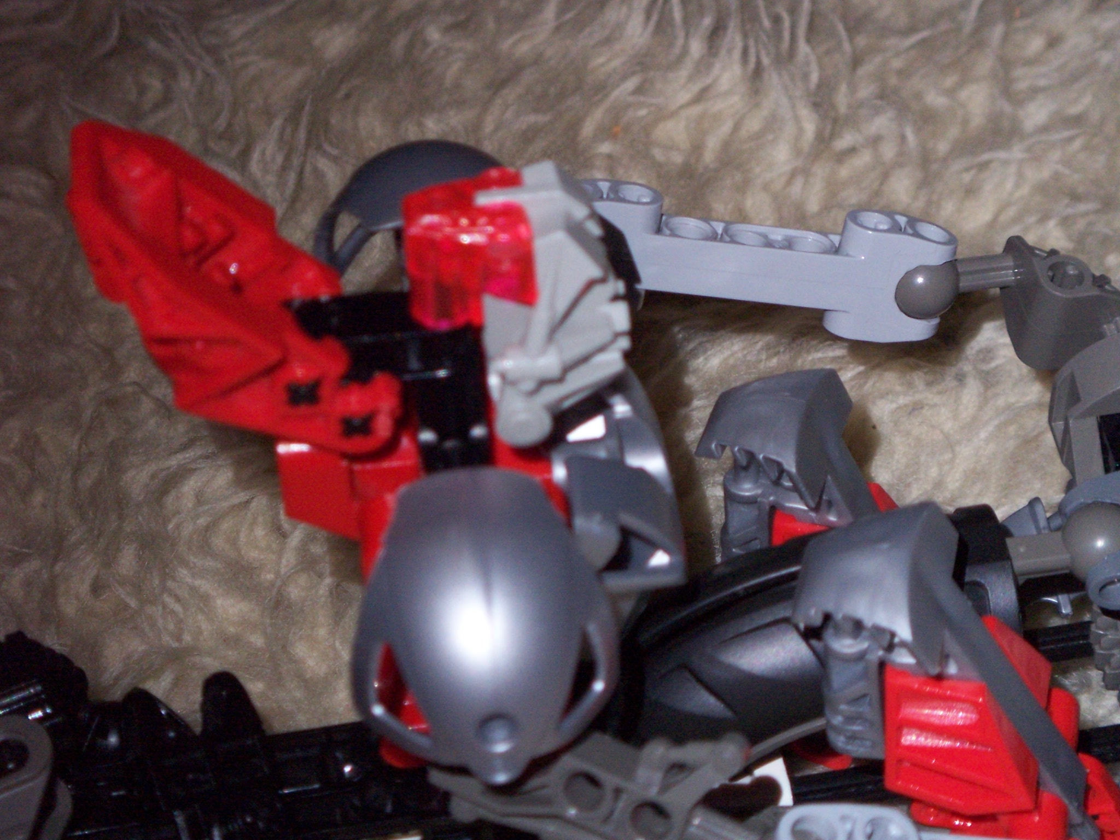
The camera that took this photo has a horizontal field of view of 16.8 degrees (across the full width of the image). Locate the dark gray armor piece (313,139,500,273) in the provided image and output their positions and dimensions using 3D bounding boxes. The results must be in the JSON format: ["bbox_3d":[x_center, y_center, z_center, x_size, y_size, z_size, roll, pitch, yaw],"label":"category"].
[{"bbox_3d":[-0.015,-0.023,0.430,0.027,0.017,0.029,-1,28,-2],"label":"dark gray armor piece"}]

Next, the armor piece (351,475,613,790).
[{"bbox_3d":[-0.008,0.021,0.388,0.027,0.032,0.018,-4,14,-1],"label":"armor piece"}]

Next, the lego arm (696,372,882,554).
[{"bbox_3d":[0.031,0.007,0.485,0.024,0.025,0.023,21,40,27],"label":"lego arm"}]

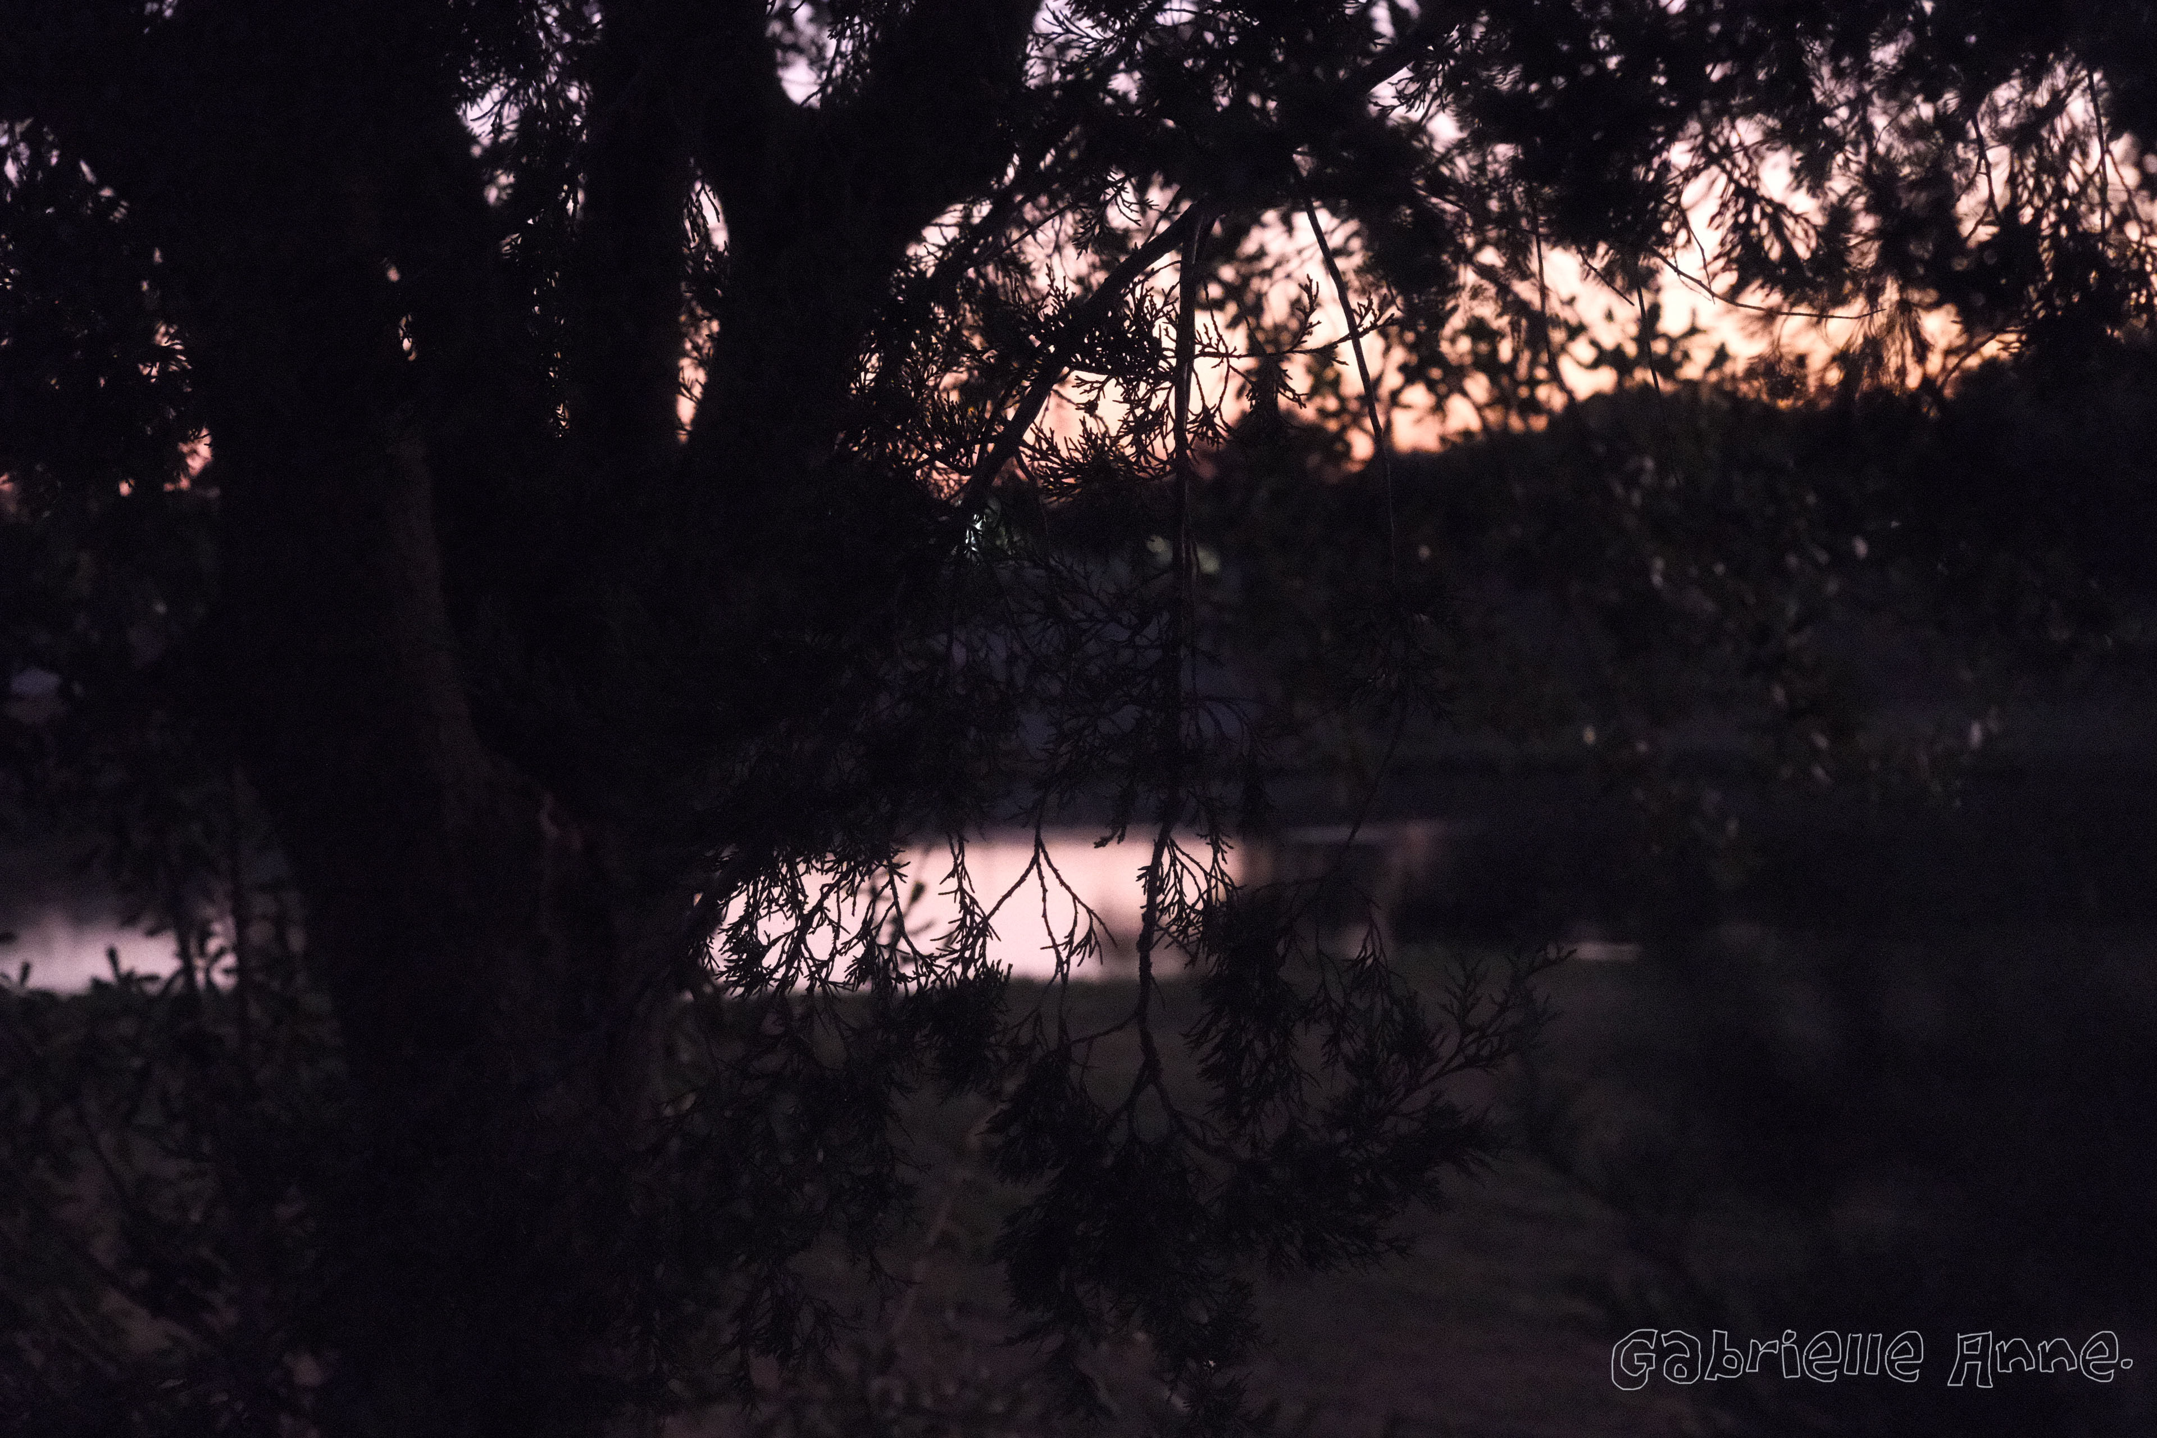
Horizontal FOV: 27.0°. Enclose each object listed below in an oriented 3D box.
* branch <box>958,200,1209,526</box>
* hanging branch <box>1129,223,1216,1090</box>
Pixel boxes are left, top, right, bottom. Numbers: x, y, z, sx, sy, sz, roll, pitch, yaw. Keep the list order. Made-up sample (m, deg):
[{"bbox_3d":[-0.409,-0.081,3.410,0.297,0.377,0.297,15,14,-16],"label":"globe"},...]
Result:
[{"bbox_3d":[0.002,-0.247,3.100,0.030,0.275,0.030,38,0,0],"label":"branch"},{"bbox_3d":[0.063,-0.041,3.100,0.045,0.630,0.045,3,1,0],"label":"hanging branch"}]

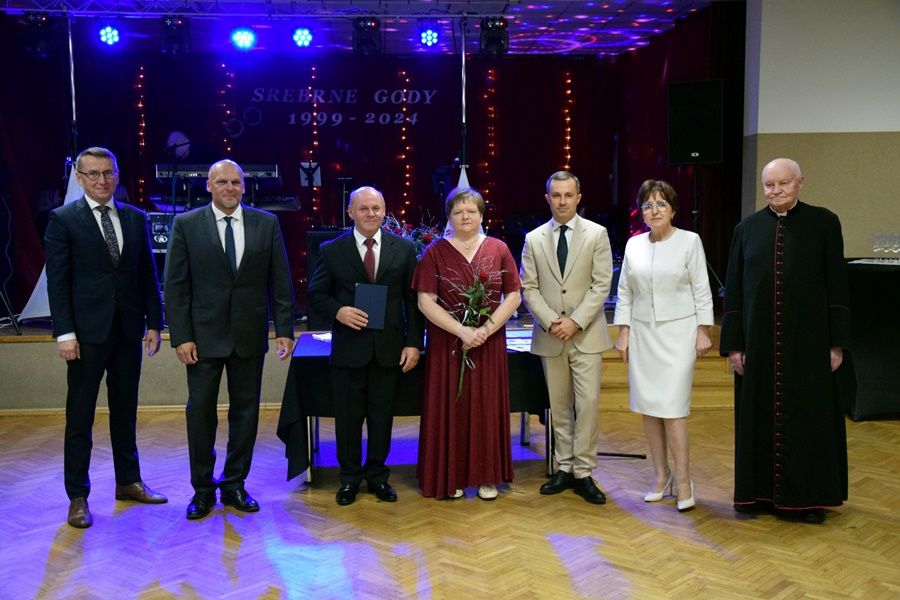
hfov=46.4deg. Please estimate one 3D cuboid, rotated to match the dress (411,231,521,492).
[{"bbox_3d":[0.085,0.345,5.670,0.560,1.362,0.420,0,4,0],"label":"dress"}]

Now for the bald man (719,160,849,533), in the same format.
[{"bbox_3d":[1.680,0.184,5.262,0.650,1.784,0.430,2,5,26],"label":"bald man"}]

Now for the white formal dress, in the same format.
[{"bbox_3d":[1.131,0.118,5.590,0.520,0.985,0.310,2,5,26],"label":"white formal dress"}]

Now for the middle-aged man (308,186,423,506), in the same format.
[{"bbox_3d":[-0.459,0.230,5.578,0.610,1.646,0.400,-1,4,-9],"label":"middle-aged man"}]

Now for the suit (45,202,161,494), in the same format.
[{"bbox_3d":[-1.770,0.218,5.374,0.510,1.475,0.370,-3,6,-28],"label":"suit"}]

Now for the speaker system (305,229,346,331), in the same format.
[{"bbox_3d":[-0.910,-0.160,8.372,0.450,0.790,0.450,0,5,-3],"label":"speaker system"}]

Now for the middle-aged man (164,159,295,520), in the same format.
[{"bbox_3d":[-1.128,0.179,5.355,0.660,1.779,0.420,-1,4,-16],"label":"middle-aged man"}]

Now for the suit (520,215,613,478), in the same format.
[{"bbox_3d":[0.627,0.239,5.658,0.470,1.400,0.320,1,5,10],"label":"suit"}]

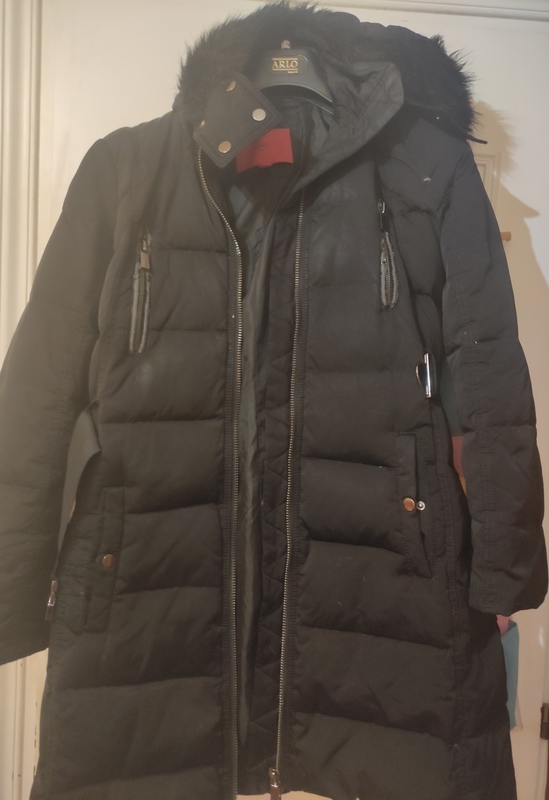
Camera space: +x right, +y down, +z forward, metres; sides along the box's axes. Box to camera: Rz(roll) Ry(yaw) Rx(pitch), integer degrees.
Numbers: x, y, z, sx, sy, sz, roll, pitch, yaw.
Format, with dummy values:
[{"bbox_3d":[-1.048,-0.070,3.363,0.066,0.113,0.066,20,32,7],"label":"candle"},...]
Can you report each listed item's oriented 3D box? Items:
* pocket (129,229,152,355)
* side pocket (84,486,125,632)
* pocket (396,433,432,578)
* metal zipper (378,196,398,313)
[{"bbox_3d":[-0.170,-0.138,0.735,0.023,0.158,0.018,4,-2,10],"label":"pocket"},{"bbox_3d":[-0.210,0.197,0.715,0.028,0.175,0.022,7,-3,12],"label":"side pocket"},{"bbox_3d":[0.176,0.133,0.730,0.028,0.180,0.022,-6,-3,-10],"label":"pocket"},{"bbox_3d":[0.147,-0.188,0.745,0.022,0.143,0.018,-3,-2,-9],"label":"metal zipper"}]

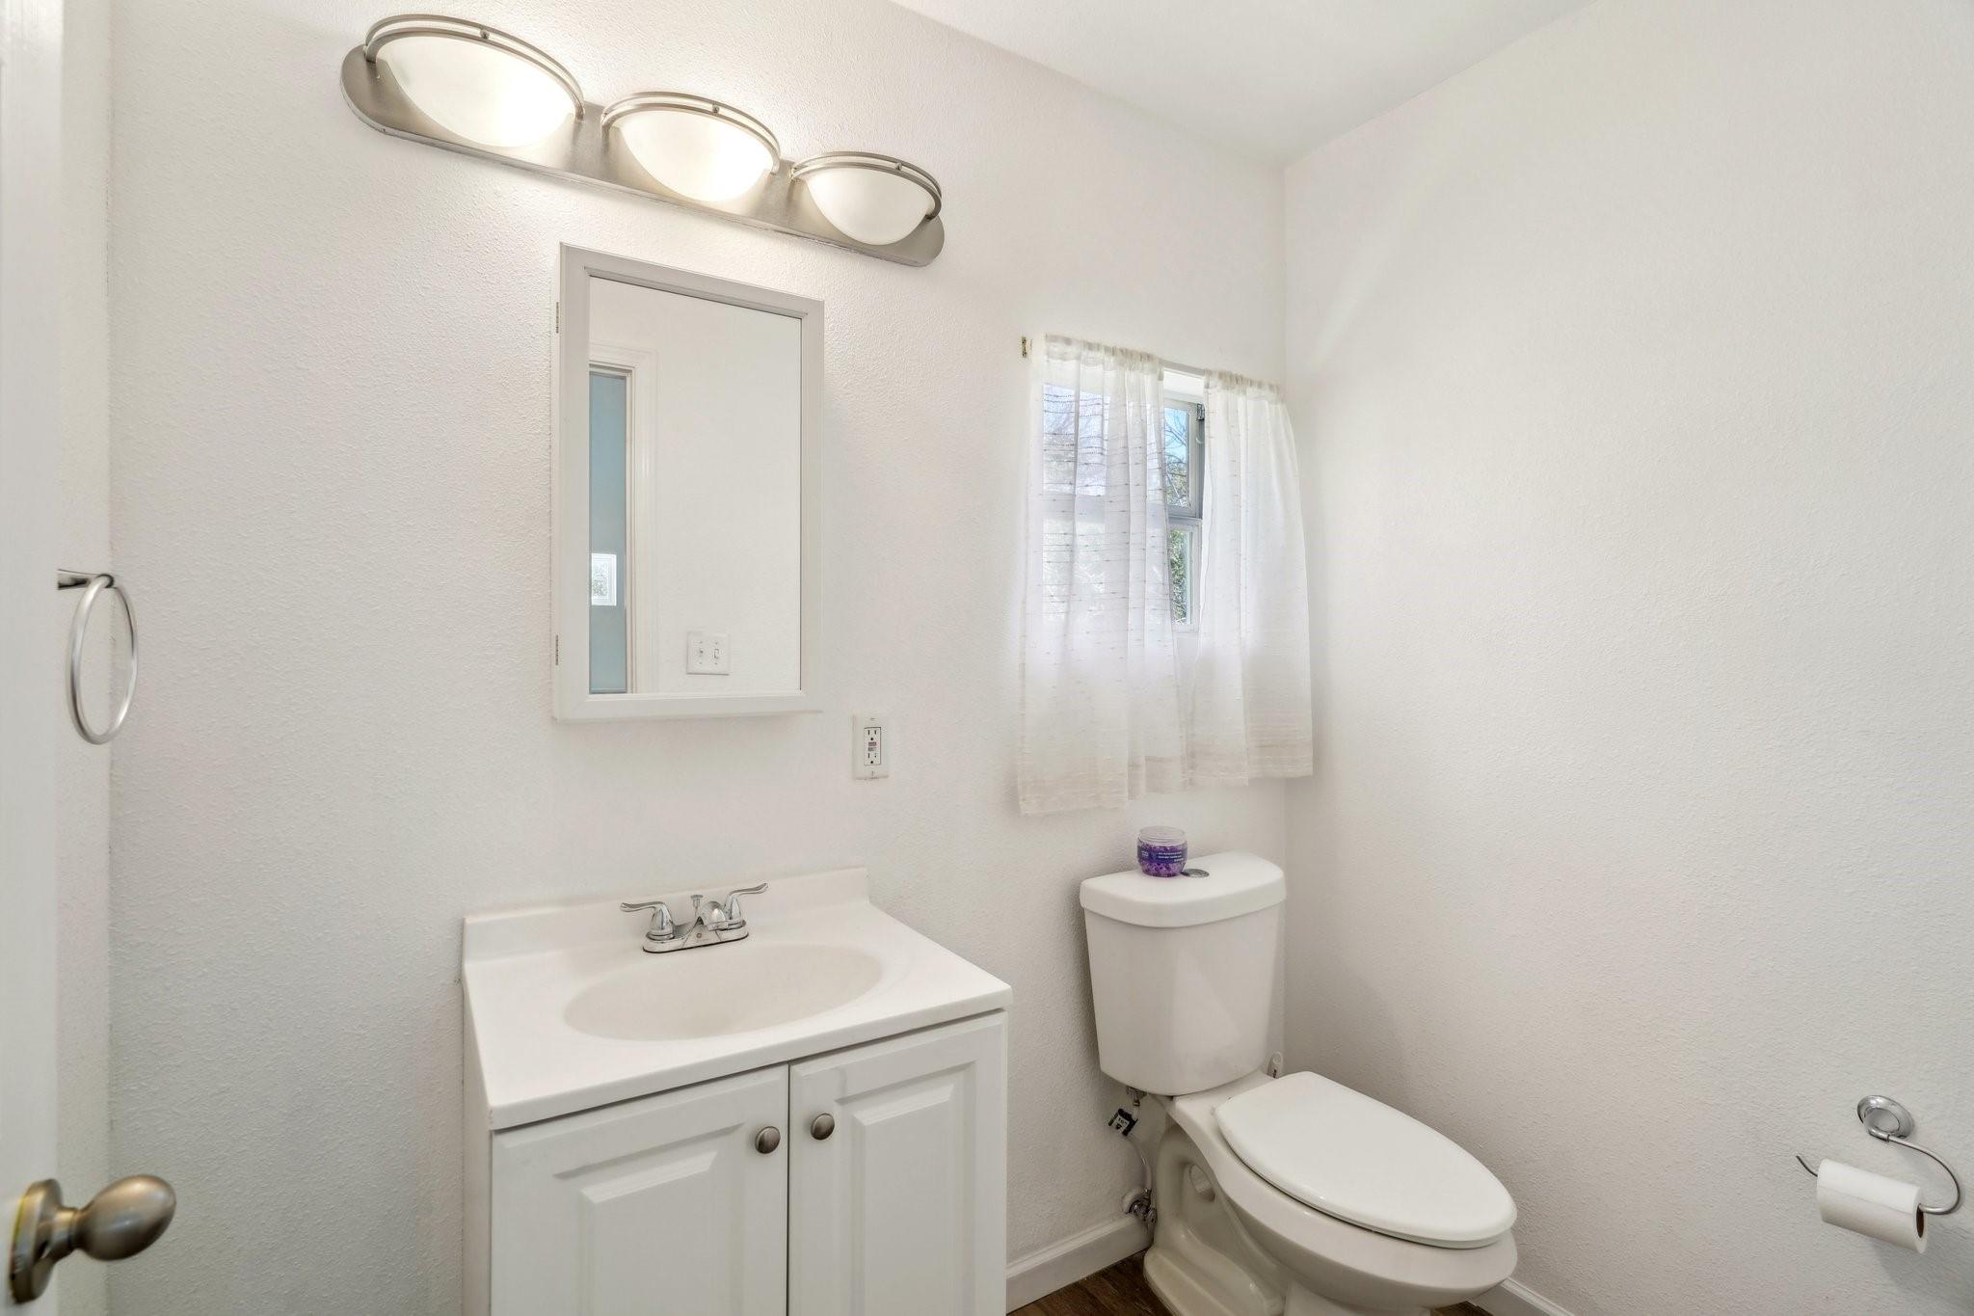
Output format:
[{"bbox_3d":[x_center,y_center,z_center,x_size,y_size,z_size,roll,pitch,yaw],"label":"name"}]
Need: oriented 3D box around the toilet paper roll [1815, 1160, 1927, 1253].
[{"bbox_3d":[1.244,0.770,1.234,0.088,0.088,0.097,0,0,-33],"label":"toilet paper roll"}]

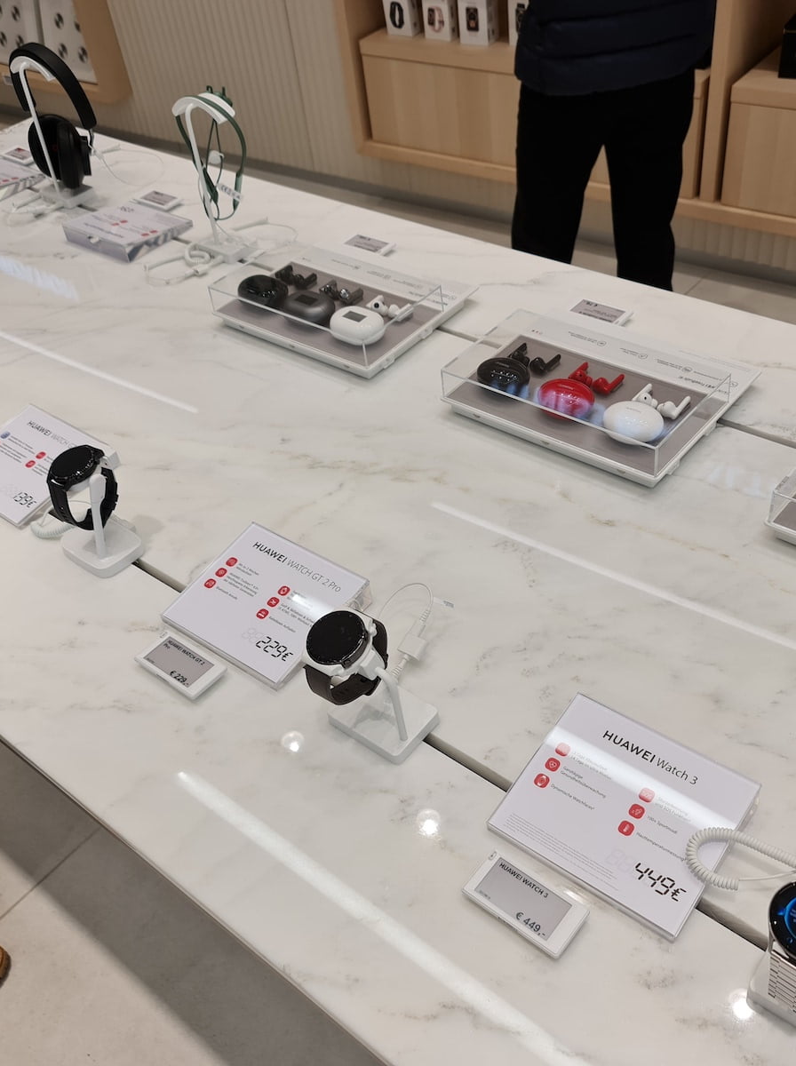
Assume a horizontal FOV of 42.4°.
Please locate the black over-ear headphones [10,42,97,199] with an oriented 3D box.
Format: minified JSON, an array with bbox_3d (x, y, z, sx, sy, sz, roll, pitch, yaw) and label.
[{"bbox_3d":[-0.534,-0.643,1.588,0.168,0.208,0.078,26,52,31],"label":"black over-ear headphones"}]

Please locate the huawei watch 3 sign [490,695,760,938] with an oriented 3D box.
[{"bbox_3d":[0.160,0.197,0.734,0.147,0.031,0.124,26,52,31],"label":"huawei watch 3 sign"}]

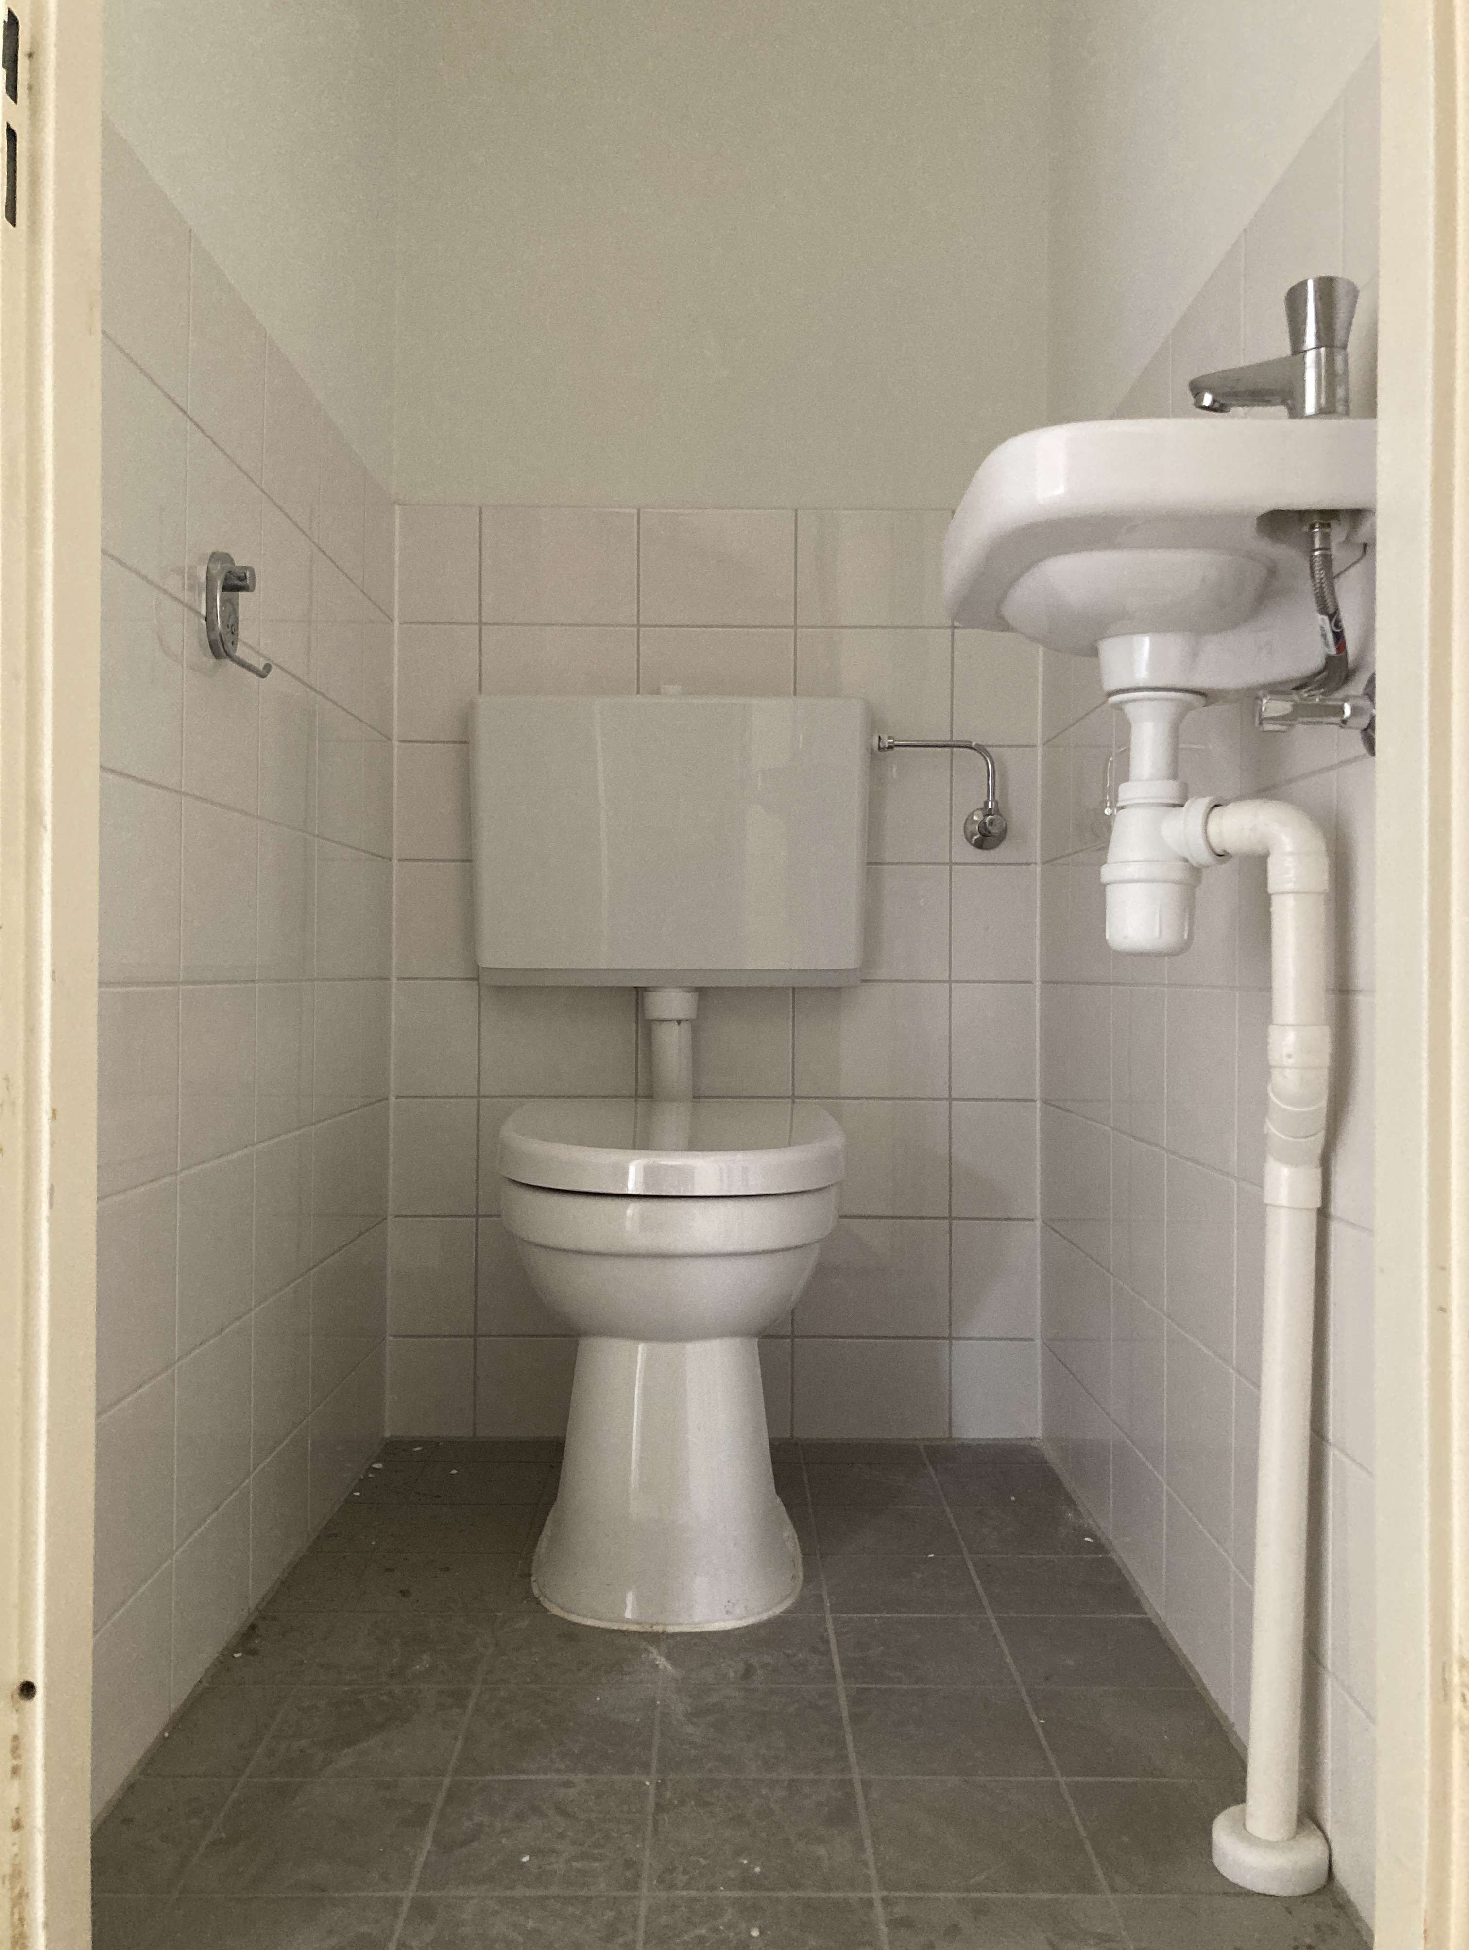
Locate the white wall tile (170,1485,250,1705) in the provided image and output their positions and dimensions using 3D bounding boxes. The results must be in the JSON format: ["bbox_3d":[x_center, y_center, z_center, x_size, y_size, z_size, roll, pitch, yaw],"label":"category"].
[{"bbox_3d":[-0.444,0.518,1.347,0.009,0.119,0.194,0,0,0],"label":"white wall tile"}]

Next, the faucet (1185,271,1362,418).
[{"bbox_3d":[0.322,-0.368,0.945,0.100,0.079,0.044,0,0,0],"label":"faucet"}]

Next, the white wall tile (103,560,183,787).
[{"bbox_3d":[-0.447,-0.220,1.170,0.010,0.149,0.195,0,0,0],"label":"white wall tile"}]

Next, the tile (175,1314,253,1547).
[{"bbox_3d":[-0.450,0.385,1.368,0.010,0.149,0.195,0,0,0],"label":"tile"}]

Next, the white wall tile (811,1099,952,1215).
[{"bbox_3d":[0.175,0.235,2.017,0.198,0.148,0.010,0,0,0],"label":"white wall tile"}]

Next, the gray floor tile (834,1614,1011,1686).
[{"bbox_3d":[0.161,0.587,1.368,0.145,0.009,0.147,0,0,0],"label":"gray floor tile"}]

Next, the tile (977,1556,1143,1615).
[{"bbox_3d":[0.312,0.601,1.547,0.146,0.010,0.147,0,0,-1],"label":"tile"}]

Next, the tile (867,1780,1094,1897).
[{"bbox_3d":[0.167,0.600,1.097,0.148,0.010,0.146,0,0,0],"label":"tile"}]

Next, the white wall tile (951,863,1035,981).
[{"bbox_3d":[0.334,-0.065,2.023,0.111,0.148,0.010,0,0,0],"label":"white wall tile"}]

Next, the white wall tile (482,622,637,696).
[{"bbox_3d":[-0.221,-0.368,2.013,0.198,0.148,0.009,0,0,0],"label":"white wall tile"}]

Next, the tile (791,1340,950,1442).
[{"bbox_3d":[0.174,0.528,2.037,0.199,0.123,0.010,0,0,0],"label":"tile"}]

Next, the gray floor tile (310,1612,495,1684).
[{"bbox_3d":[-0.288,0.596,1.391,0.148,0.010,0.147,0,0,-1],"label":"gray floor tile"}]

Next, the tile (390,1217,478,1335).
[{"bbox_3d":[-0.382,0.383,2.019,0.108,0.148,0.010,0,0,0],"label":"tile"}]

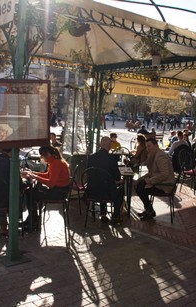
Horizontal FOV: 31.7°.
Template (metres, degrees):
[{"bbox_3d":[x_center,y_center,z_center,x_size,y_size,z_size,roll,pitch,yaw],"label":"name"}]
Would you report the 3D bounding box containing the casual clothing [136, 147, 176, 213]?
[{"bbox_3d":[0.929,0.424,5.480,0.680,1.060,0.500,3,6,4],"label":"casual clothing"}]

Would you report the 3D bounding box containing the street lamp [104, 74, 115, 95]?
[{"bbox_3d":[0.337,-1.969,9.848,0.300,0.580,0.300,3,6,0],"label":"street lamp"}]

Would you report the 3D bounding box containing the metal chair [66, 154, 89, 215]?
[{"bbox_3d":[-0.310,0.516,5.745,0.450,0.900,0.520,1,7,-17],"label":"metal chair"}]

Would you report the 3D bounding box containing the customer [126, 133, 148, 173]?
[{"bbox_3d":[0.820,0.265,6.900,0.680,1.260,0.460,3,6,4],"label":"customer"}]

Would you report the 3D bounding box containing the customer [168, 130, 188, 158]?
[{"bbox_3d":[2.046,0.121,8.655,0.500,1.300,0.750,5,7,12],"label":"customer"}]

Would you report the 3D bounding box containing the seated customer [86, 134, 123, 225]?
[{"bbox_3d":[0.115,0.396,5.280,0.530,1.285,0.740,4,6,13],"label":"seated customer"}]

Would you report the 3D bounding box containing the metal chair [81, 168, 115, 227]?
[{"bbox_3d":[0.009,0.632,5.253,0.480,0.880,0.530,4,6,9],"label":"metal chair"}]

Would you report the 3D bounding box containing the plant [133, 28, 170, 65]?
[{"bbox_3d":[0.787,-1.515,4.957,0.540,0.530,0.480,4,6,8],"label":"plant"}]

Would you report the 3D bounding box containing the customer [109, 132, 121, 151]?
[{"bbox_3d":[0.356,0.086,8.561,0.460,1.200,0.700,4,6,5],"label":"customer"}]

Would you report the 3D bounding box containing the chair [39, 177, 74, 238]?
[{"bbox_3d":[-0.573,0.652,4.776,0.520,0.880,0.470,3,6,0],"label":"chair"}]

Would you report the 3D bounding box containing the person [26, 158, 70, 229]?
[{"bbox_3d":[-0.683,0.531,4.764,0.600,0.930,0.440,3,6,0],"label":"person"}]

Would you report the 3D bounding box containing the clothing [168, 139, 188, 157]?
[{"bbox_3d":[2.251,-0.083,9.531,0.500,0.600,0.400,1,6,-20],"label":"clothing"}]

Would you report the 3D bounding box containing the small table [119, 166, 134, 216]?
[{"bbox_3d":[0.218,0.646,5.897,0.720,0.740,0.720,3,6,0],"label":"small table"}]

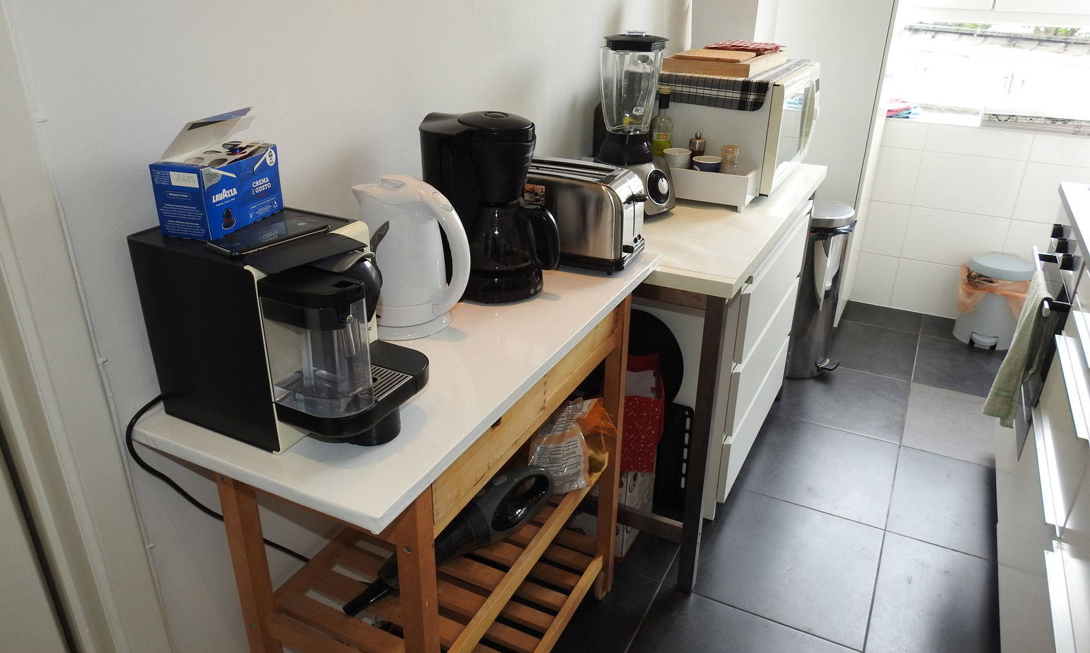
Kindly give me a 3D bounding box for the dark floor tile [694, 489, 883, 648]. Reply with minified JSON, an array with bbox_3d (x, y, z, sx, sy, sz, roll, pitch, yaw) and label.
[{"bbox_3d":[0.652,0.642,2.107,0.502,0.010,0.502,12,28,25],"label":"dark floor tile"}]

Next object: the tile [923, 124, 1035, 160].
[{"bbox_3d":[1.859,-0.792,3.252,0.403,0.116,0.010,14,28,28],"label":"tile"}]

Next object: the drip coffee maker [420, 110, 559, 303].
[{"bbox_3d":[-0.107,-0.235,1.442,0.295,0.340,0.185,11,27,22],"label":"drip coffee maker"}]

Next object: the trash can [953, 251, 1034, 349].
[{"bbox_3d":[1.929,-0.108,3.252,0.255,0.375,0.265,13,28,26],"label":"trash can"}]

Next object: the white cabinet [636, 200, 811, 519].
[{"bbox_3d":[0.500,0.029,2.492,0.480,0.780,0.800,12,28,25],"label":"white cabinet"}]

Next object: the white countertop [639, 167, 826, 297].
[{"bbox_3d":[0.410,-0.356,2.203,0.600,0.034,1.210,12,28,25],"label":"white countertop"}]

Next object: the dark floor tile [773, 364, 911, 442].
[{"bbox_3d":[1.117,0.266,2.903,0.500,0.010,0.500,12,28,25],"label":"dark floor tile"}]

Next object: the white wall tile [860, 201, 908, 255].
[{"bbox_3d":[1.609,-0.460,3.570,0.180,0.251,0.010,14,28,28],"label":"white wall tile"}]

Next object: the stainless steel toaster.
[{"bbox_3d":[0.029,-0.257,1.671,0.405,0.188,0.168,12,28,25],"label":"stainless steel toaster"}]

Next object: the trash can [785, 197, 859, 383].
[{"bbox_3d":[1.038,-0.148,3.007,0.330,0.672,0.295,16,29,30],"label":"trash can"}]

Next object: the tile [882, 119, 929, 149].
[{"bbox_3d":[1.612,-0.854,3.386,0.173,0.116,0.010,14,28,28],"label":"tile"}]

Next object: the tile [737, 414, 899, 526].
[{"bbox_3d":[0.884,0.452,2.501,0.500,0.010,0.500,12,28,25],"label":"tile"}]

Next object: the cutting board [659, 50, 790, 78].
[{"bbox_3d":[0.576,-0.854,2.433,0.277,0.038,0.480,12,28,25],"label":"cutting board"}]

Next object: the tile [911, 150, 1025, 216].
[{"bbox_3d":[1.859,-0.625,3.329,0.403,0.251,0.010,14,28,28],"label":"tile"}]

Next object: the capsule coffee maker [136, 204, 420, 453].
[{"bbox_3d":[-0.338,0.003,1.019,0.342,0.258,0.200,12,27,25],"label":"capsule coffee maker"}]

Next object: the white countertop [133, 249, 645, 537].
[{"bbox_3d":[-0.153,0.002,1.356,0.425,0.023,1.000,12,27,24],"label":"white countertop"}]

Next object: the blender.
[{"bbox_3d":[0.255,-0.550,2.042,0.205,0.452,0.205,21,32,39],"label":"blender"}]

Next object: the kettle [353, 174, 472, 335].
[{"bbox_3d":[-0.229,-0.125,1.296,0.240,0.263,0.165,12,28,25],"label":"kettle"}]

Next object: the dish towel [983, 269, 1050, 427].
[{"bbox_3d":[1.223,0.059,1.946,0.075,0.405,0.260,12,28,25],"label":"dish towel"}]

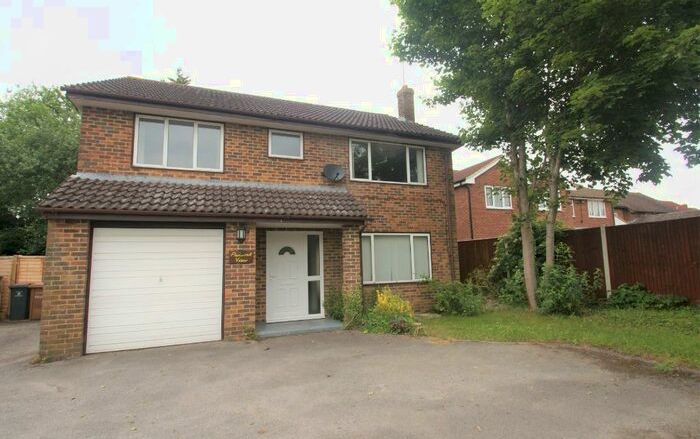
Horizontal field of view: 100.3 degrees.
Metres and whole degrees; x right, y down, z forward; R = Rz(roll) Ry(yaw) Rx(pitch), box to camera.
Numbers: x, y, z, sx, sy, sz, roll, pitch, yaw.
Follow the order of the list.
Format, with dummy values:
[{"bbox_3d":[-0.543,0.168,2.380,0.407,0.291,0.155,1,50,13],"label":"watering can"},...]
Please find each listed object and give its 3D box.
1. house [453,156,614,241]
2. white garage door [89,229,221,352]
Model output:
[{"bbox_3d":[10.742,0.235,19.899,13.773,6.200,8.200,1,-6,-20],"label":"house"},{"bbox_3d":[-3.386,1.208,5.220,2.047,2.080,0.080,1,-5,-19],"label":"white garage door"}]

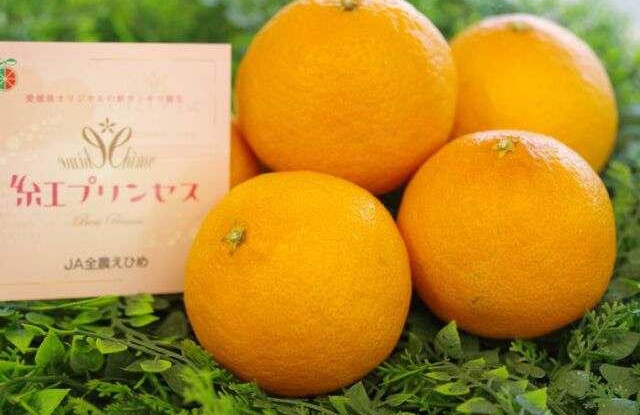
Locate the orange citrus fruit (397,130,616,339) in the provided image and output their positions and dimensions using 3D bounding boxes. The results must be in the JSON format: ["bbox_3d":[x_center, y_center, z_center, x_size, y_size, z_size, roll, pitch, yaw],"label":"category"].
[{"bbox_3d":[0.068,0.010,0.486,0.080,0.074,0.080,0,30,0],"label":"orange citrus fruit"}]

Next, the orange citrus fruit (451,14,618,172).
[{"bbox_3d":[0.083,-0.040,0.555,0.081,0.076,0.081,-5,31,0],"label":"orange citrus fruit"}]

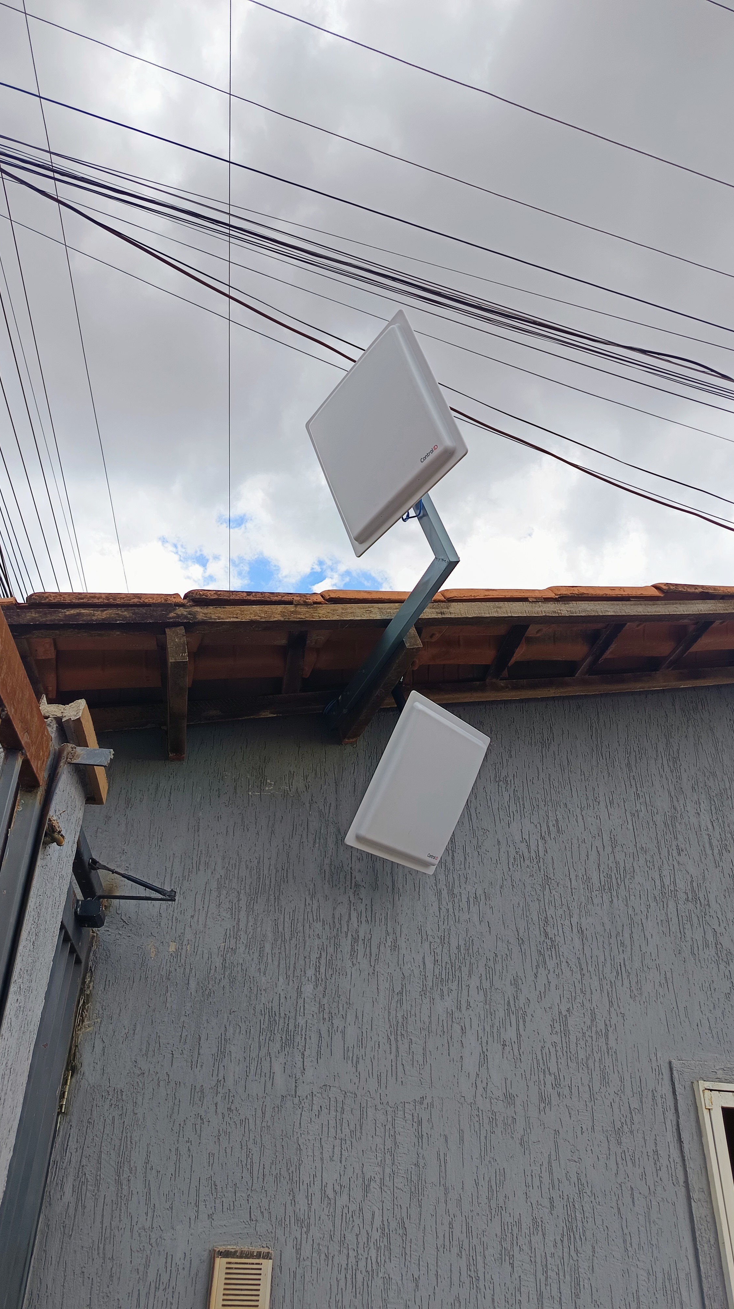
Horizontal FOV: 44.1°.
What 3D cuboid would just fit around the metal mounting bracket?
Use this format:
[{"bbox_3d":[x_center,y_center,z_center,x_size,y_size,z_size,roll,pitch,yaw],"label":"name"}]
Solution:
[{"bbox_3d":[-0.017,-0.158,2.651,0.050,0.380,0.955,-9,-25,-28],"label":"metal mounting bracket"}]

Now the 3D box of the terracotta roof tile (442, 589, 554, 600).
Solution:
[{"bbox_3d":[0.374,-0.132,2.728,0.405,0.070,0.210,0,-31,-20],"label":"terracotta roof tile"}]

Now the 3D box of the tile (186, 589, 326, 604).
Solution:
[{"bbox_3d":[-0.308,-0.107,2.463,0.405,0.070,0.210,0,-31,-20],"label":"tile"}]

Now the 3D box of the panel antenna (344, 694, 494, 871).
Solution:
[{"bbox_3d":[0.157,0.375,2.589,0.050,0.445,0.445,17,-11,43],"label":"panel antenna"}]

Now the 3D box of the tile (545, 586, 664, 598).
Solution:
[{"bbox_3d":[0.720,-0.145,2.862,0.405,0.070,0.210,0,-31,-20],"label":"tile"}]

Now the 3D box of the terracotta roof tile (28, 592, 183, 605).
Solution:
[{"bbox_3d":[-0.658,-0.095,2.327,0.405,0.070,0.210,0,-31,-20],"label":"terracotta roof tile"}]

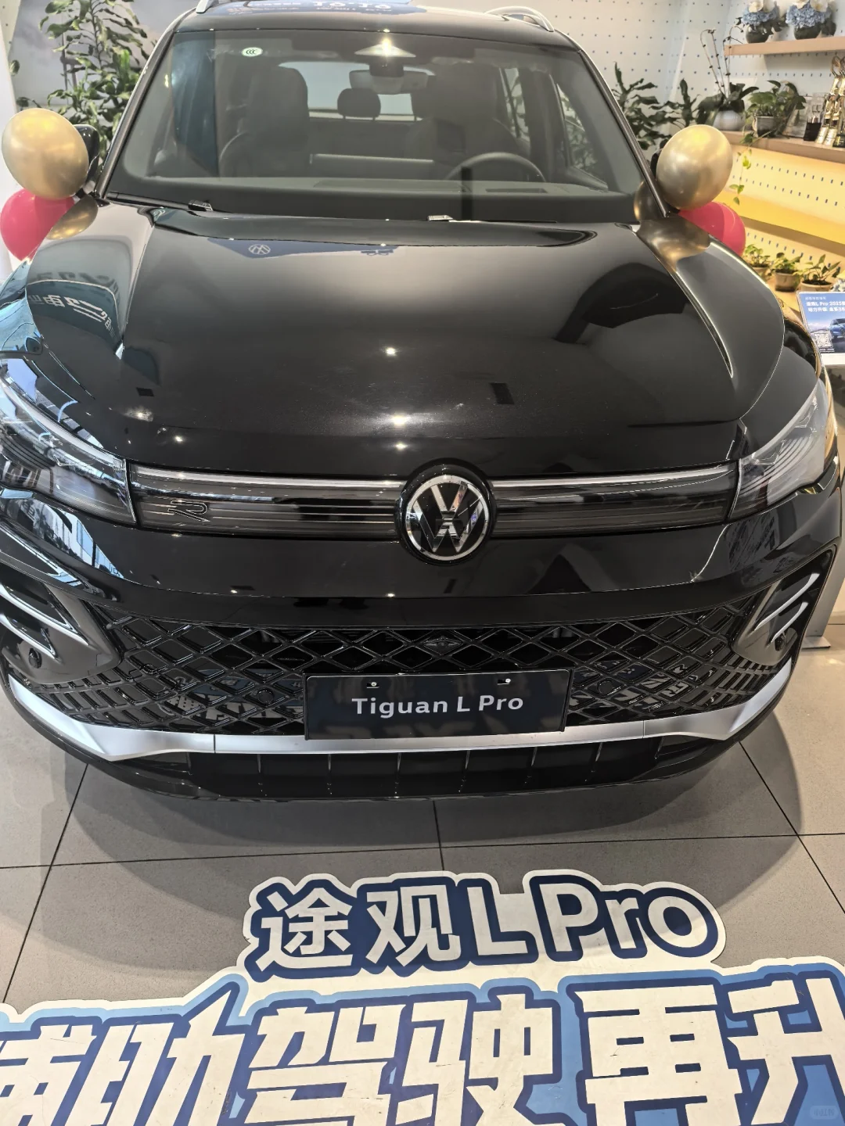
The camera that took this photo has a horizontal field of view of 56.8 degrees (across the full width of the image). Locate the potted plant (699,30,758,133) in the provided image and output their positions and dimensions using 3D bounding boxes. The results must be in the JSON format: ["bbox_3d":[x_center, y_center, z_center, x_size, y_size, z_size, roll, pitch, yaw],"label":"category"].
[{"bbox_3d":[1.787,-2.832,4.578,0.345,0.500,0.280,-1,31,-6],"label":"potted plant"}]

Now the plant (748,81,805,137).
[{"bbox_3d":[1.916,-2.469,4.235,0.311,0.245,0.260,-1,31,-6],"label":"plant"}]

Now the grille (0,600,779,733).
[{"bbox_3d":[0.019,0.164,1.399,1.500,0.240,0.210,-1,31,-6],"label":"grille"}]

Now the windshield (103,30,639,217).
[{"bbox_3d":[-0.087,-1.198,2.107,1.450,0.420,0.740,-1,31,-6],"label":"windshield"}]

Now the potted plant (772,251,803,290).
[{"bbox_3d":[1.825,-1.461,3.906,0.158,0.179,0.160,-1,31,-6],"label":"potted plant"}]

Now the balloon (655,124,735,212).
[{"bbox_3d":[0.872,-1.265,2.500,0.250,0.270,0.250,-1,31,-6],"label":"balloon"}]

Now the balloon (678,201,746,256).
[{"bbox_3d":[0.963,-1.102,2.633,0.240,0.250,0.240,-1,31,-6],"label":"balloon"}]

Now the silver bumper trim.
[{"bbox_3d":[0.009,0.276,1.496,1.600,0.085,0.230,-1,31,-6],"label":"silver bumper trim"}]

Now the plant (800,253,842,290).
[{"bbox_3d":[1.855,-1.335,3.633,0.192,0.198,0.190,-1,31,-6],"label":"plant"}]

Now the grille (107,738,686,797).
[{"bbox_3d":[0.009,0.366,1.475,1.100,0.140,0.120,-1,31,-6],"label":"grille"}]

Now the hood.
[{"bbox_3d":[-0.012,-0.513,1.593,1.570,0.240,1.160,-1,31,-6],"label":"hood"}]

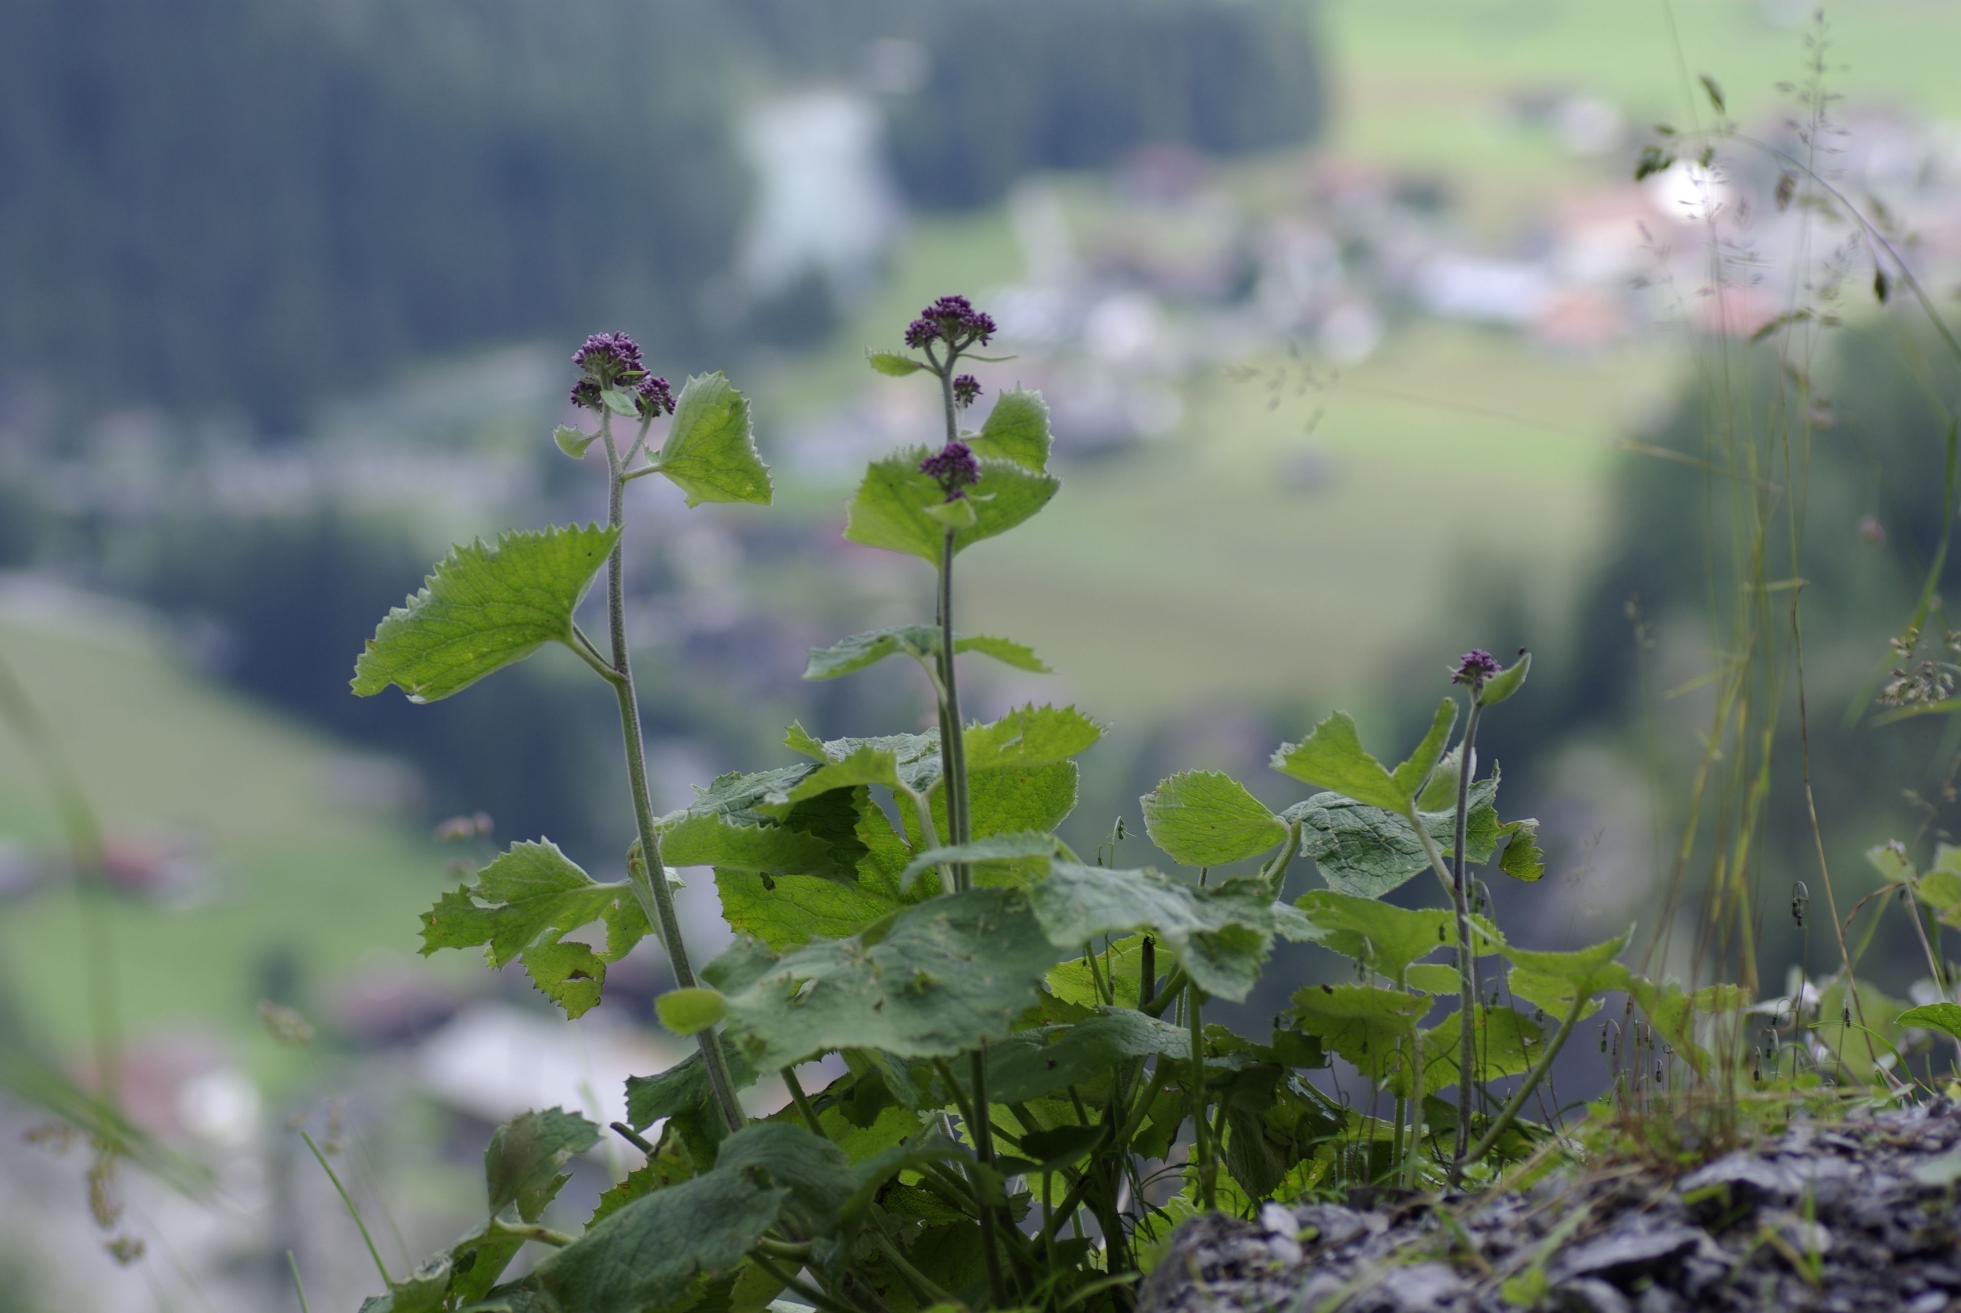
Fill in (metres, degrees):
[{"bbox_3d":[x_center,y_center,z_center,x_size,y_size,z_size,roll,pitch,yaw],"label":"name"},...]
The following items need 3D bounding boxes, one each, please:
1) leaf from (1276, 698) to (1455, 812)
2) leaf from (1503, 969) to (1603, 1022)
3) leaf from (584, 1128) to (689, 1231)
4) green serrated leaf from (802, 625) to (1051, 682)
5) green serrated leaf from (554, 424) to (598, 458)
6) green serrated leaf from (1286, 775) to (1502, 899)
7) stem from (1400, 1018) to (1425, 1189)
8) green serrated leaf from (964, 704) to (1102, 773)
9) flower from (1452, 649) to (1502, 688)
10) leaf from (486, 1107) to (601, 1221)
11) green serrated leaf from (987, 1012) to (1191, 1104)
[{"bbox_3d":[0.141,0.037,2.710,0.070,0.030,0.050,-27,-41,24],"label":"leaf"},{"bbox_3d":[0.201,0.119,2.580,0.035,0.018,0.027,0,7,0],"label":"leaf"},{"bbox_3d":[-0.100,0.155,2.190,0.036,0.032,0.035,-4,8,-30],"label":"leaf"},{"bbox_3d":[-0.016,-0.001,2.210,0.074,0.018,0.048,0,7,0],"label":"green serrated leaf"},{"bbox_3d":[-0.143,-0.076,2.600,0.015,0.012,0.010,0,7,0],"label":"green serrated leaf"},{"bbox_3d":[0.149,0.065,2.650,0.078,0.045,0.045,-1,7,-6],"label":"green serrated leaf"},{"bbox_3d":[0.143,0.147,2.430,0.005,0.056,0.005,2,5,0],"label":"stem"},{"bbox_3d":[0.019,0.029,2.610,0.049,0.023,0.030,0,10,0],"label":"green serrated leaf"},{"bbox_3d":[0.185,0.005,2.750,0.019,0.015,0.019,0,10,0],"label":"flower"},{"bbox_3d":[-0.144,0.168,2.430,0.031,0.036,0.012,18,-23,29],"label":"leaf"},{"bbox_3d":[0.035,0.132,2.420,0.066,0.016,0.040,-10,24,-2],"label":"green serrated leaf"}]

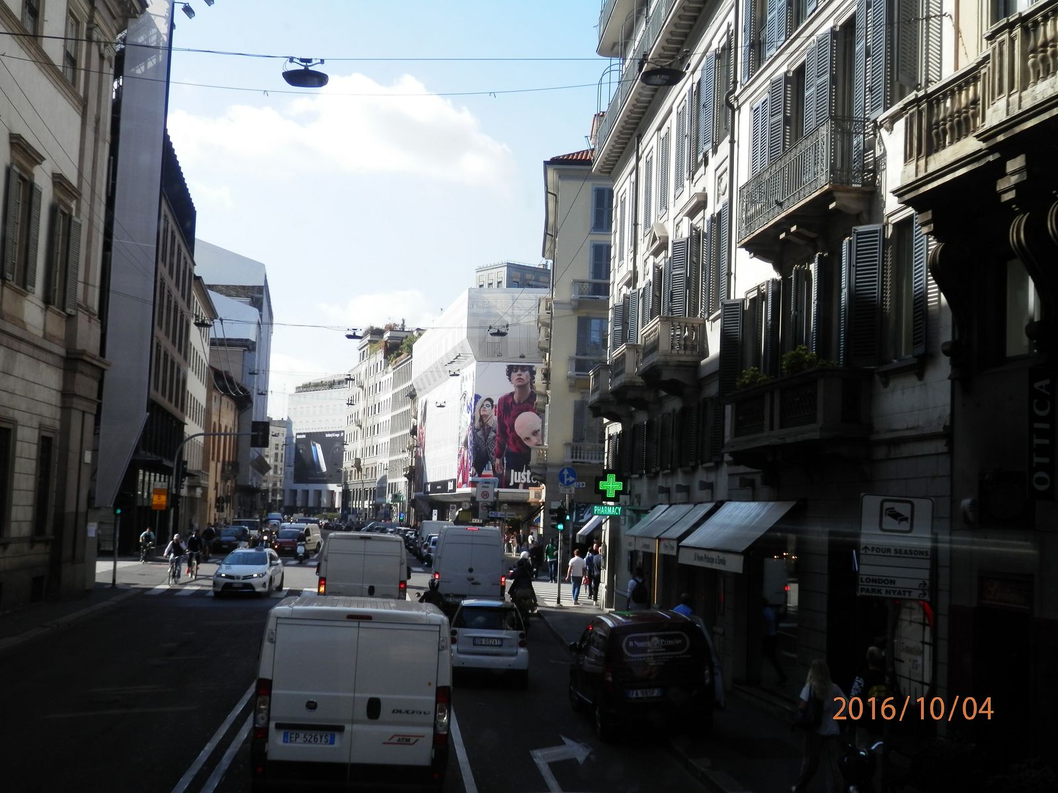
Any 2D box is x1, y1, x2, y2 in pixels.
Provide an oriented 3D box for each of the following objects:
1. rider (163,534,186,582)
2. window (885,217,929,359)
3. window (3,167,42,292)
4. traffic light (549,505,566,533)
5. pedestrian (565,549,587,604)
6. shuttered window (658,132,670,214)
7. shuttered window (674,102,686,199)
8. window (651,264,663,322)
[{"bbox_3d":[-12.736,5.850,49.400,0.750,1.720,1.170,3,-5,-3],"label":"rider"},{"bbox_3d":[4.853,-1.364,17.660,0.140,1.780,1.100,3,-5,-7],"label":"window"},{"bbox_3d":[-11.980,-3.926,32.830,0.250,2.580,2.400,3,-5,-5],"label":"window"},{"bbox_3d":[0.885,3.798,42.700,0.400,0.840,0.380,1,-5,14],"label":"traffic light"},{"bbox_3d":[1.497,5.738,43.700,0.600,1.760,0.420,2,-5,-1],"label":"pedestrian"},{"bbox_3d":[3.256,-5.389,33.060,0.100,1.950,1.050,3,-5,-4],"label":"shuttered window"},{"bbox_3d":[3.739,-6.040,33.848,0.160,2.300,1.050,3,-5,-4],"label":"shuttered window"},{"bbox_3d":[3.345,-2.506,35.800,0.300,2.000,1.200,3,-5,-4],"label":"window"}]

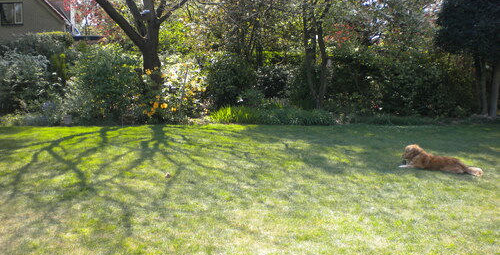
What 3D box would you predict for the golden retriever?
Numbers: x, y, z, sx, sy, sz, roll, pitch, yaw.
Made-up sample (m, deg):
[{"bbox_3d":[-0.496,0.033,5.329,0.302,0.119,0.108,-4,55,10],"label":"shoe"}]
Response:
[{"bbox_3d":[3.110,0.530,8.280,1.280,0.400,0.420,3,7,27],"label":"golden retriever"}]

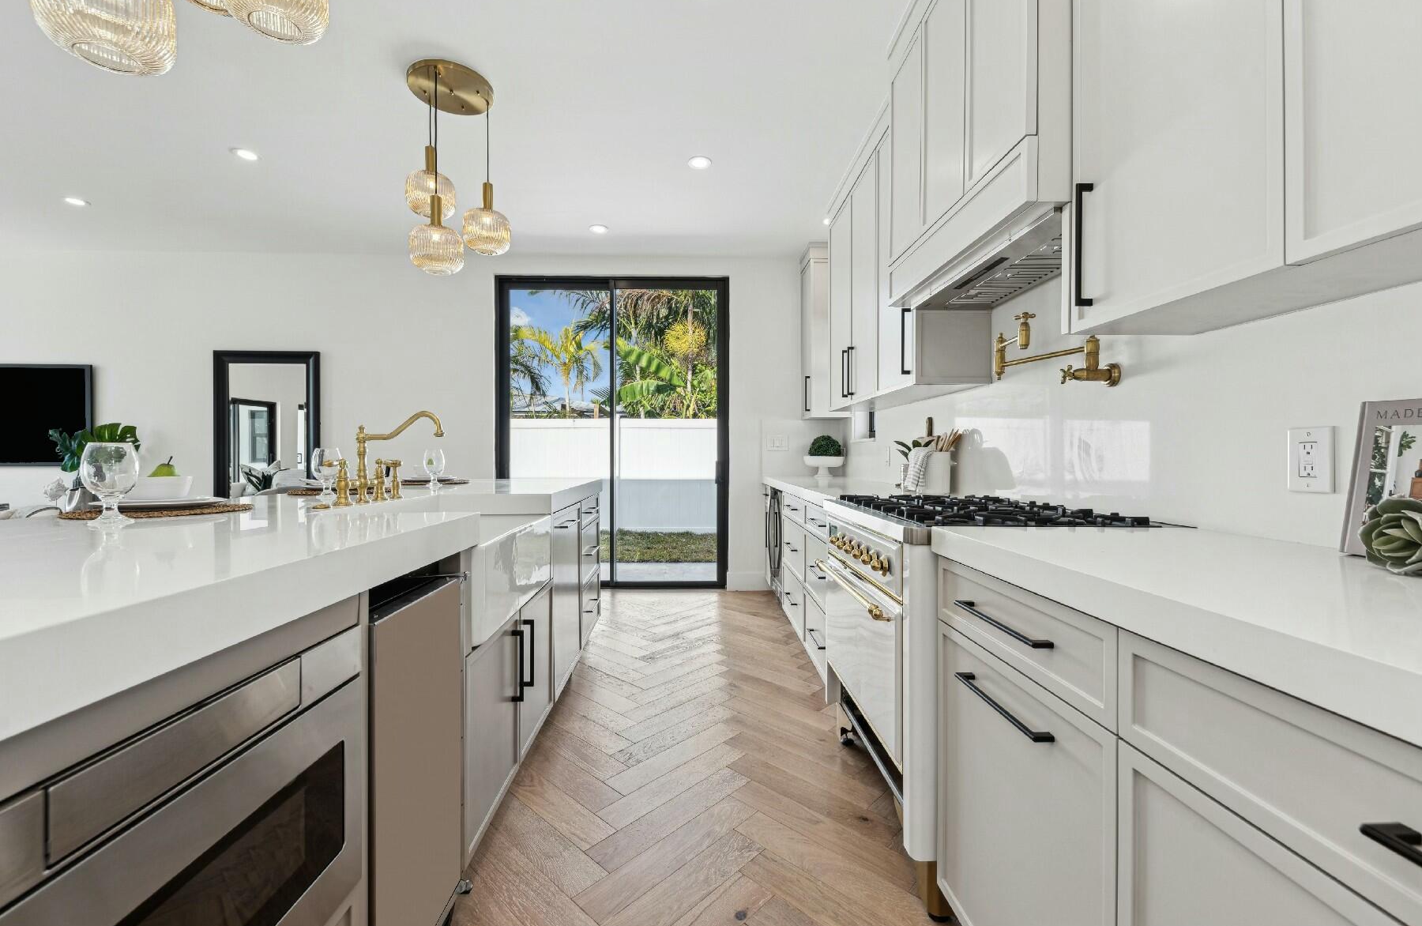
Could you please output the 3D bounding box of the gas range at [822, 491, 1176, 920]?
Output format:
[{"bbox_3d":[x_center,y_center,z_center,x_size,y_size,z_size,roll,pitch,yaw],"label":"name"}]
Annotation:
[{"bbox_3d":[0.776,0.603,1.770,0.709,0.957,0.895,0,1,-2],"label":"gas range"}]

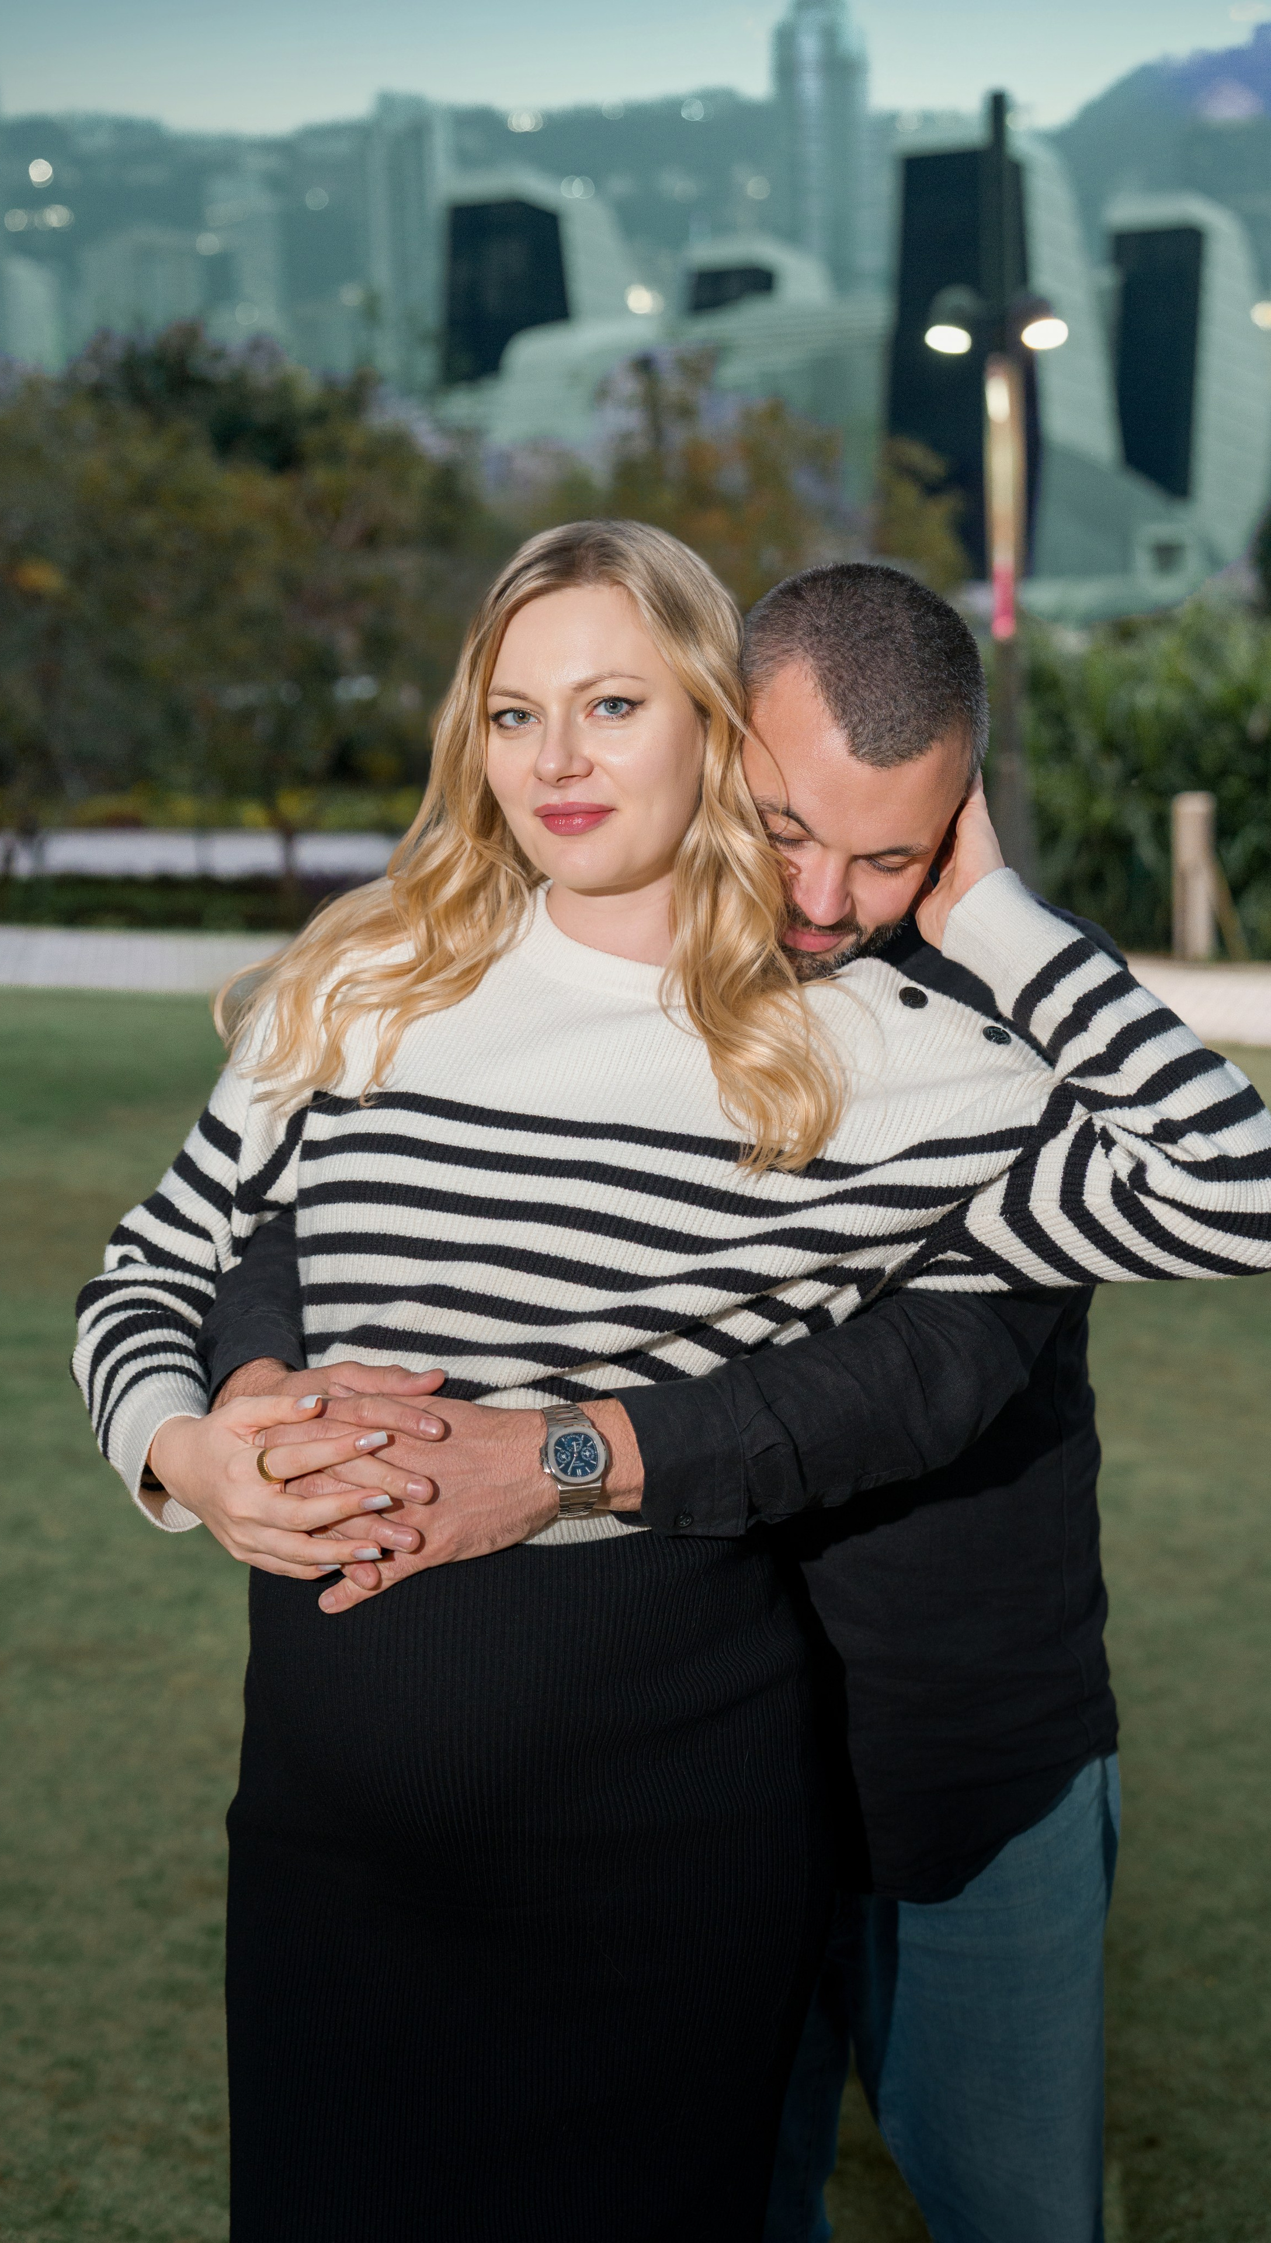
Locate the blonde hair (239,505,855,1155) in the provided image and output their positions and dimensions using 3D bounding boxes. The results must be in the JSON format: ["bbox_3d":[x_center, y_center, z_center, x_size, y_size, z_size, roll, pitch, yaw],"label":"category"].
[{"bbox_3d":[-0.064,-0.172,1.960,0.375,0.400,0.270,0,7,16],"label":"blonde hair"}]

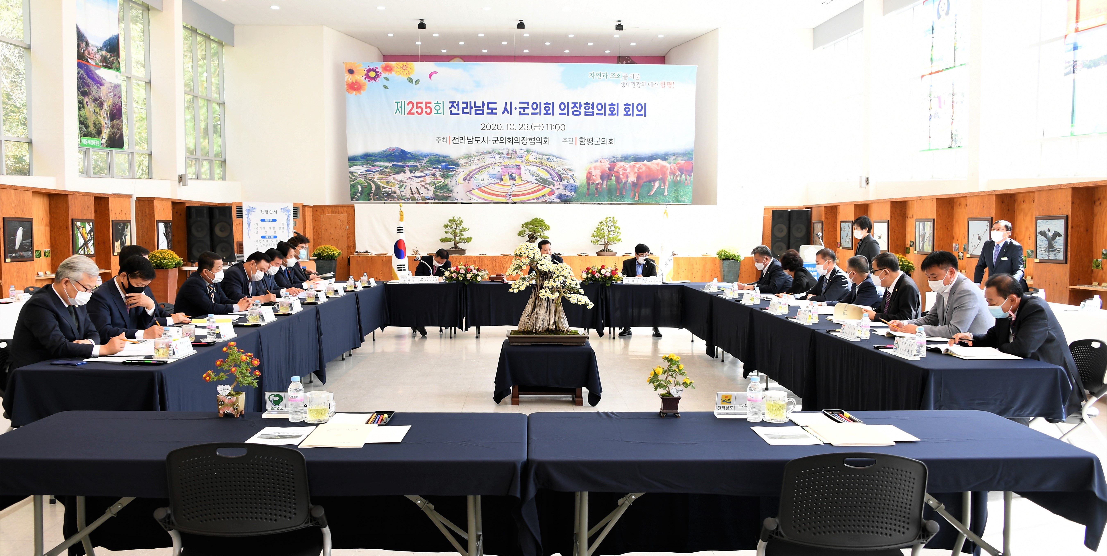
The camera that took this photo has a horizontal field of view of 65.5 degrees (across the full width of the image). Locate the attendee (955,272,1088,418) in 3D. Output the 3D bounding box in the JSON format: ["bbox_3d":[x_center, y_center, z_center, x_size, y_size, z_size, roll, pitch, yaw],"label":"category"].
[{"bbox_3d":[2.680,0.606,5.100,0.800,1.220,0.550,0,3,1],"label":"attendee"}]

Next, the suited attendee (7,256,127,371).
[{"bbox_3d":[-2.822,0.538,4.937,0.760,1.335,0.560,0,3,4],"label":"suited attendee"}]

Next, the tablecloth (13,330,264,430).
[{"bbox_3d":[-2.405,0.733,5.168,0.860,0.645,1.720,0,3,-2],"label":"tablecloth"}]

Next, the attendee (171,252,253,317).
[{"bbox_3d":[-3.016,0.387,7.533,0.700,1.270,0.520,1,3,9],"label":"attendee"}]

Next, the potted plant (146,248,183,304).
[{"bbox_3d":[-5.647,0.181,12.531,0.538,1.205,0.538,0,3,-2],"label":"potted plant"}]

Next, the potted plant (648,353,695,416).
[{"bbox_3d":[0.456,0.413,3.376,0.177,0.245,0.150,0,3,-2],"label":"potted plant"}]

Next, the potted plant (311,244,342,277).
[{"bbox_3d":[-4.394,-0.044,16.673,0.568,1.201,0.568,0,3,-2],"label":"potted plant"}]

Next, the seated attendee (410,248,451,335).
[{"bbox_3d":[-1.766,0.194,12.423,0.580,1.198,0.950,-1,3,-10],"label":"seated attendee"}]

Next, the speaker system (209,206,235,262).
[{"bbox_3d":[-6.510,-0.858,16.900,0.490,1.110,0.460,-1,4,-18],"label":"speaker system"}]

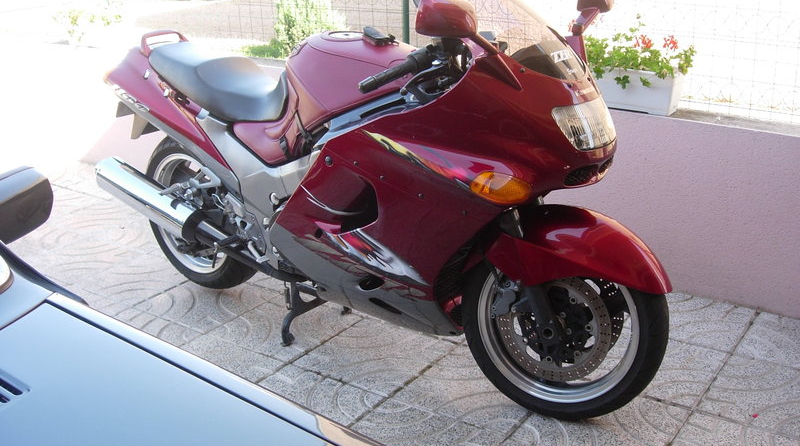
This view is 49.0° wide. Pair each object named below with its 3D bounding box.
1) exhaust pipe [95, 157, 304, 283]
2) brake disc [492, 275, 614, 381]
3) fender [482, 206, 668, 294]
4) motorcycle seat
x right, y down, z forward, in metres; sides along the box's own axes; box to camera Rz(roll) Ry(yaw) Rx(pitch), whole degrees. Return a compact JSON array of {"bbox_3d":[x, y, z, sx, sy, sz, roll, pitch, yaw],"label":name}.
[{"bbox_3d":[-0.724,0.012,3.110,1.000,0.145,0.130,25,30,26],"label":"exhaust pipe"},{"bbox_3d":[0.425,0.283,2.427,0.320,0.320,0.030,8,15,23],"label":"brake disc"},{"bbox_3d":[0.487,0.061,2.435,0.540,0.215,0.220,8,15,23],"label":"fender"},{"bbox_3d":[-0.604,-0.512,3.074,0.680,0.195,0.310,13,24,36],"label":"motorcycle seat"}]

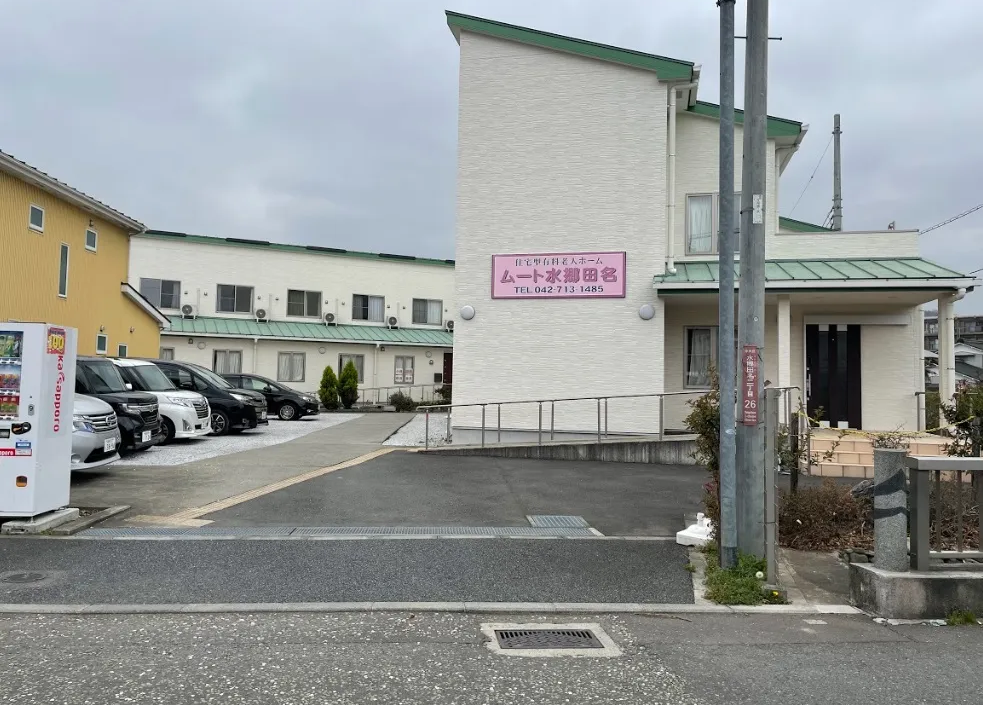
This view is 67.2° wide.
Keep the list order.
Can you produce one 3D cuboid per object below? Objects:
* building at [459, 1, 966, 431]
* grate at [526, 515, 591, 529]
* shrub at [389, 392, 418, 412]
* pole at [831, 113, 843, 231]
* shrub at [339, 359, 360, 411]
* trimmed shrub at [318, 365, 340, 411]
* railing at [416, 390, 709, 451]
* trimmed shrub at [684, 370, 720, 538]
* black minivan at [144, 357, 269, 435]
[{"bbox_3d":[4.309,-2.311,18.227,9.016,8.855,11.500,0,-3,13],"label":"building"},{"bbox_3d":[0.707,1.782,7.800,0.590,0.060,0.600,1,-3,-2],"label":"grate"},{"bbox_3d":[-3.628,2.062,30.500,1.200,0.825,1.100,1,-3,0],"label":"shrub"},{"bbox_3d":[11.342,-2.630,24.192,0.300,10.527,0.300,1,-3,0],"label":"pole"},{"bbox_3d":[-5.721,1.340,29.800,0.810,1.994,0.810,1,-3,0],"label":"shrub"},{"bbox_3d":[-6.526,1.420,29.800,0.800,1.833,0.800,1,-3,0],"label":"trimmed shrub"},{"bbox_3d":[1.342,1.222,13.069,5.600,1.215,0.100,0,-3,13],"label":"railing"},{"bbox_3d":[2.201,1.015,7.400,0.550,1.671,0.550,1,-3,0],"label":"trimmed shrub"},{"bbox_3d":[-7.971,1.052,17.988,4.700,1.820,1.710,1,-3,-2],"label":"black minivan"}]

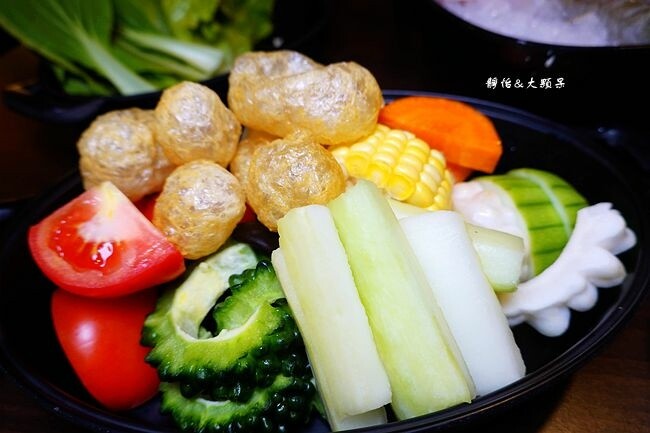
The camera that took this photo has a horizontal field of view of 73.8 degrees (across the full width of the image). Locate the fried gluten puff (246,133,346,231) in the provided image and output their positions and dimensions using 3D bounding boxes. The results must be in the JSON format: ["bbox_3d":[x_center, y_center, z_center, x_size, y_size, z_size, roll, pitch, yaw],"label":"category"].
[{"bbox_3d":[-0.011,-0.013,0.170,0.038,0.036,0.038,-6,31,0],"label":"fried gluten puff"}]

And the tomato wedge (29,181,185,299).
[{"bbox_3d":[-0.076,0.009,0.153,0.050,0.033,0.032,-3,31,5],"label":"tomato wedge"}]

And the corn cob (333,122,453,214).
[{"bbox_3d":[0.028,-0.011,0.178,0.047,0.047,0.028,11,52,14],"label":"corn cob"}]

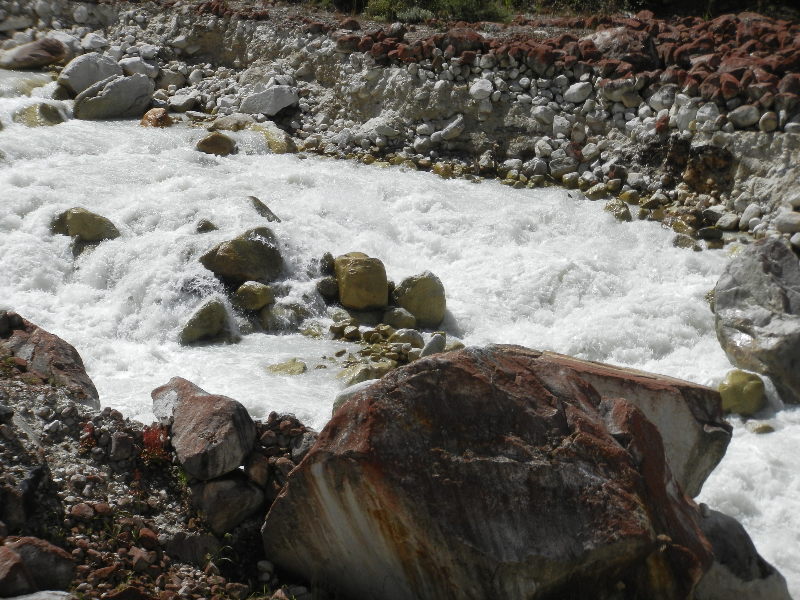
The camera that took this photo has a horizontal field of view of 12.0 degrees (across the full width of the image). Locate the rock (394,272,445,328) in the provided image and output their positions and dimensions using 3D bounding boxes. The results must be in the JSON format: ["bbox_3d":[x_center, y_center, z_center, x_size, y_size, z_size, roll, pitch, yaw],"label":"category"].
[{"bbox_3d":[0.205,0.000,40.000,0.570,0.540,0.520,0,16,0],"label":"rock"}]

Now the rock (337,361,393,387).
[{"bbox_3d":[-0.347,0.750,38.400,0.570,0.230,0.420,0,16,0],"label":"rock"}]

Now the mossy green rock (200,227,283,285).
[{"bbox_3d":[-1.704,-0.468,41.000,0.870,0.540,0.660,0,16,0],"label":"mossy green rock"}]

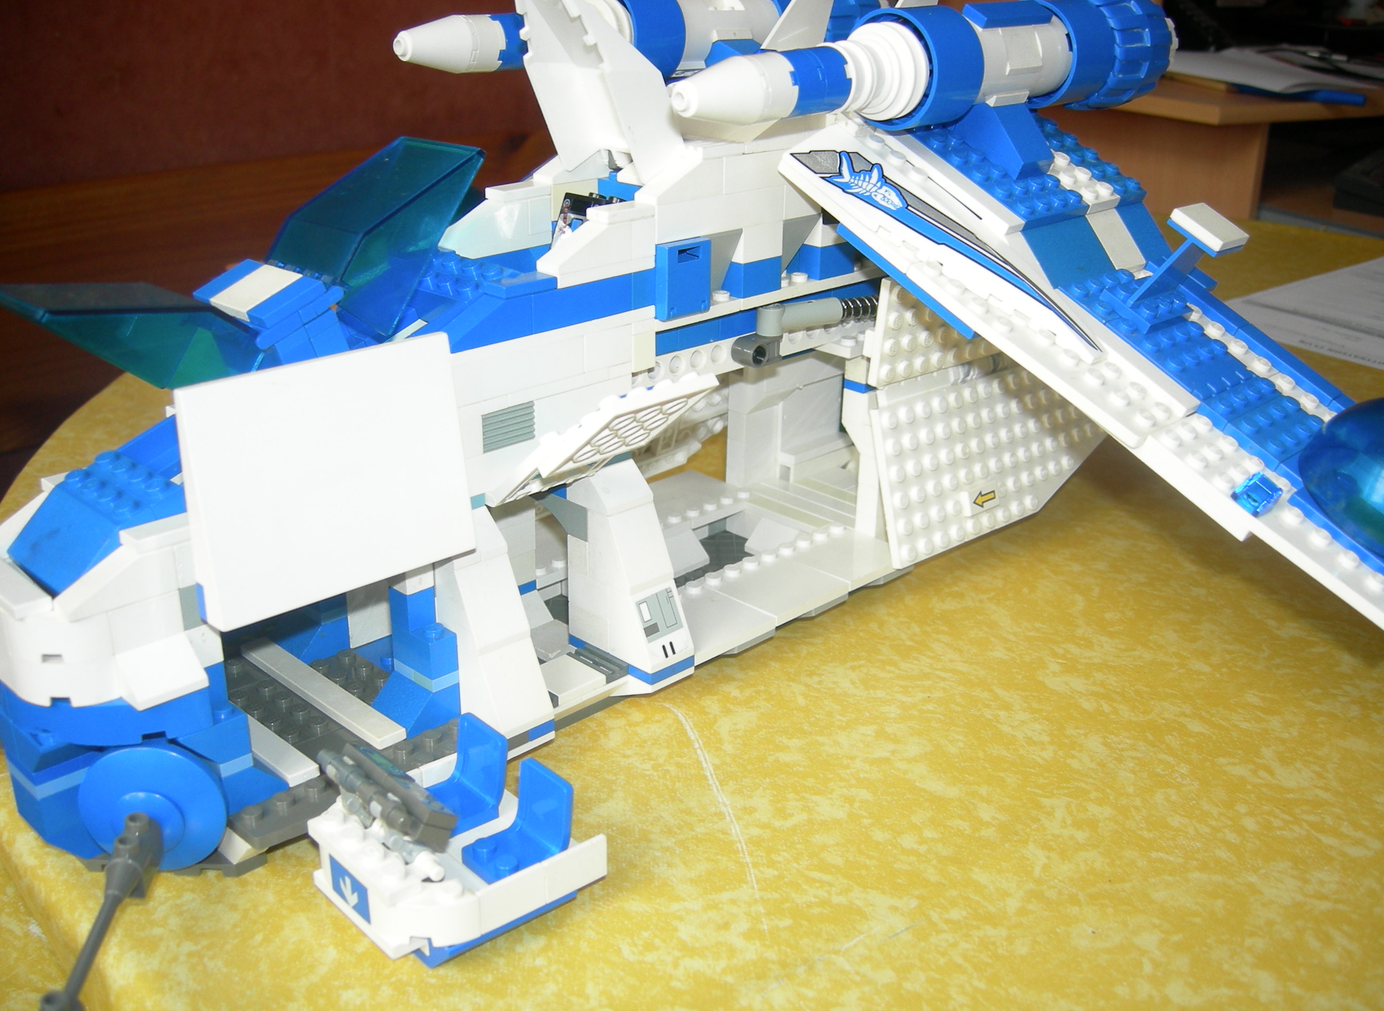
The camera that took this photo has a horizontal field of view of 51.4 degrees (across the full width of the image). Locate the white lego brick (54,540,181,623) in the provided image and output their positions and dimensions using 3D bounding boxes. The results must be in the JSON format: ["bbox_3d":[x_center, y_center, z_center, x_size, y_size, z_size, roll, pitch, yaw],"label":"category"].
[{"bbox_3d":[-0.121,0.015,0.302,0.008,0.010,0.024,21,29,41],"label":"white lego brick"}]

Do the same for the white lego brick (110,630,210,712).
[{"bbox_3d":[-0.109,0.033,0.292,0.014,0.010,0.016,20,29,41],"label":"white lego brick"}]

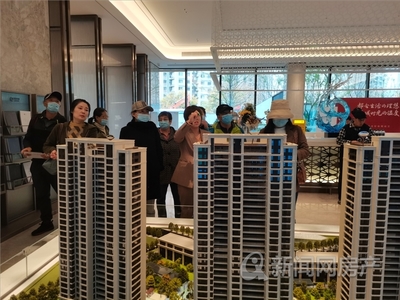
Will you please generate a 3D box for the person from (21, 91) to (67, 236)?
[{"bbox_3d":[-1.917,0.156,3.679,0.570,1.712,0.440,-1,6,-18],"label":"person"}]

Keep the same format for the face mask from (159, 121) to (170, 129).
[{"bbox_3d":[-0.493,-0.352,4.200,0.145,0.110,0.085,2,6,15],"label":"face mask"}]

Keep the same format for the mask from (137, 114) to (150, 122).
[{"bbox_3d":[-0.718,-0.402,3.850,0.150,0.110,0.085,-3,6,-30],"label":"mask"}]

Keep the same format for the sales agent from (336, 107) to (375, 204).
[{"bbox_3d":[2.640,0.106,5.016,0.550,1.602,0.400,2,6,13],"label":"sales agent"}]

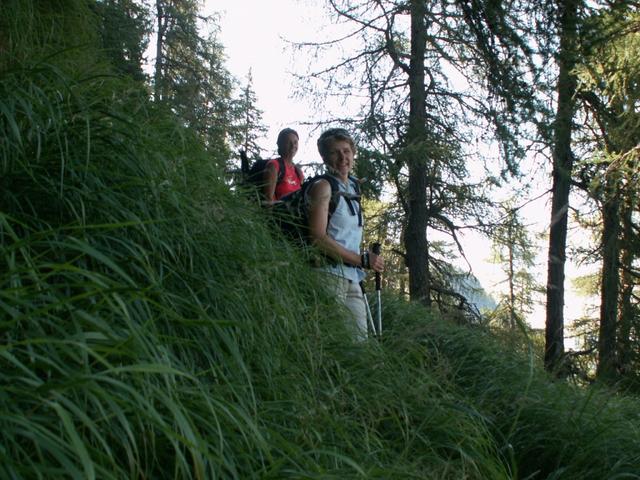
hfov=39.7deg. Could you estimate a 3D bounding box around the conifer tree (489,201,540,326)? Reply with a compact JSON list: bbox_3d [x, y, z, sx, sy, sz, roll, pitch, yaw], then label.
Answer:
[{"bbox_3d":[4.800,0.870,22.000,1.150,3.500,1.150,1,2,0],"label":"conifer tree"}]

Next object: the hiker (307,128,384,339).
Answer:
[{"bbox_3d":[0.125,0.250,4.700,0.420,1.700,0.460,2,2,34],"label":"hiker"}]

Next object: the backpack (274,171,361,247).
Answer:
[{"bbox_3d":[-0.020,-0.110,4.820,0.380,0.520,0.340,2,2,34],"label":"backpack"}]

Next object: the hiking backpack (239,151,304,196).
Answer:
[{"bbox_3d":[-0.400,-0.440,7.100,0.380,0.520,0.350,2,2,37],"label":"hiking backpack"}]

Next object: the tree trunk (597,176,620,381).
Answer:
[{"bbox_3d":[4.300,0.570,13.200,0.280,3.100,0.280,1,2,0],"label":"tree trunk"}]

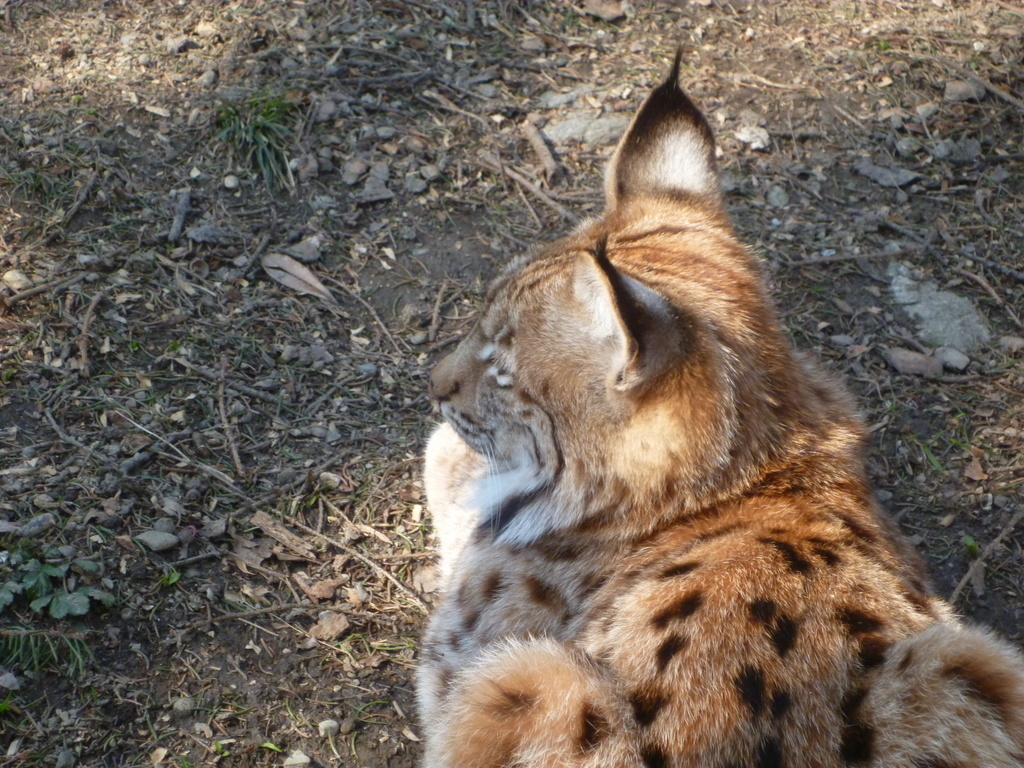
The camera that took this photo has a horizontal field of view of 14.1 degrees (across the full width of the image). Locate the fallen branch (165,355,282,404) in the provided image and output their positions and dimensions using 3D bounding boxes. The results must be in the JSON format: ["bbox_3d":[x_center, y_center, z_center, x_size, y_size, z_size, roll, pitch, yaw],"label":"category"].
[{"bbox_3d":[-0.229,-0.004,3.286,0.102,0.009,0.011,19,45,20],"label":"fallen branch"}]

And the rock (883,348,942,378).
[{"bbox_3d":[0.359,-0.019,3.714,0.054,0.016,0.024,15,42,17],"label":"rock"}]

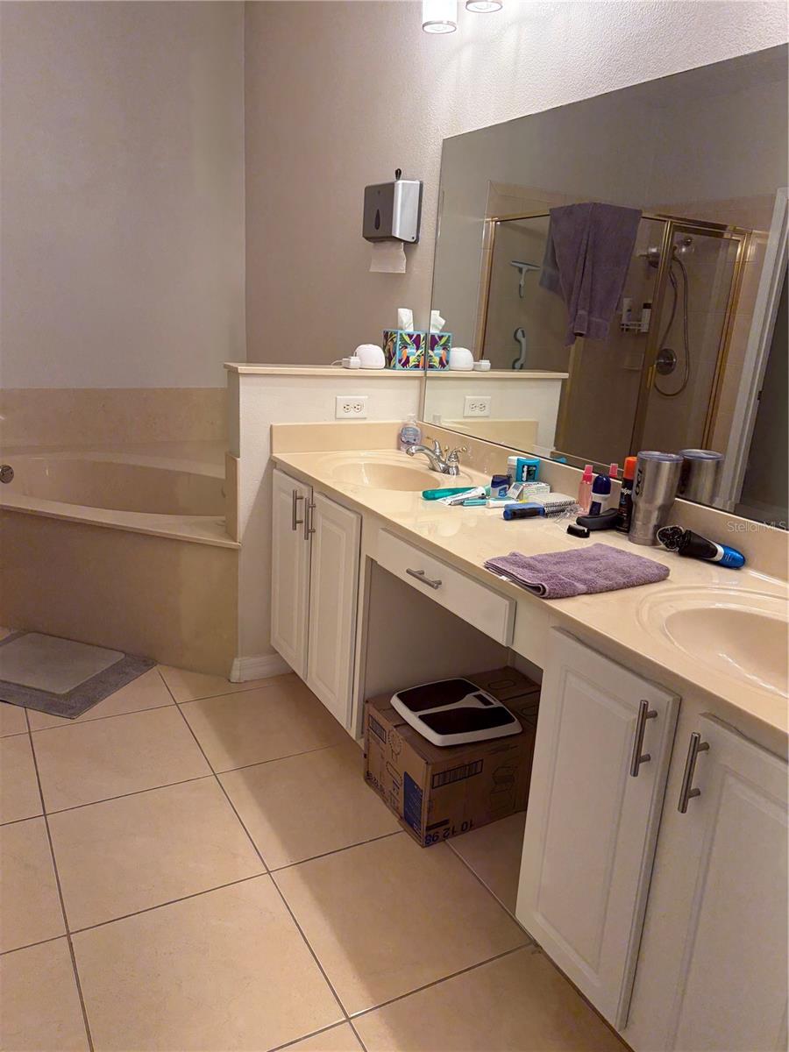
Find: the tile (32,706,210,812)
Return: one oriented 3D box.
[{"bbox_3d":[-0.793,0.658,2.279,0.430,0.010,0.430,-5,18,-28],"label":"tile"}]

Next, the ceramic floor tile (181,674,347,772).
[{"bbox_3d":[-0.412,0.622,2.485,0.430,0.010,0.430,-5,18,-28],"label":"ceramic floor tile"}]

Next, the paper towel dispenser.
[{"bbox_3d":[-0.009,-1.099,2.762,0.113,0.209,0.218,-5,18,-28],"label":"paper towel dispenser"}]

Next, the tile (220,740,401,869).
[{"bbox_3d":[-0.205,0.735,2.121,0.430,0.010,0.430,-5,18,-28],"label":"tile"}]

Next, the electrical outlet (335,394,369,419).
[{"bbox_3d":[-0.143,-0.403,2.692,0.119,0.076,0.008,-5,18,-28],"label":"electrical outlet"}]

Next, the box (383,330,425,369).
[{"bbox_3d":[0.030,-0.629,2.829,0.109,0.129,0.111,-5,18,-28],"label":"box"}]

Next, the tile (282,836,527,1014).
[{"bbox_3d":[0.003,0.848,1.757,0.430,0.010,0.430,-5,18,-28],"label":"tile"}]

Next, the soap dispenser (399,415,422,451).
[{"bbox_3d":[0.055,-0.325,2.749,0.077,0.127,0.048,0,16,-11],"label":"soap dispenser"}]

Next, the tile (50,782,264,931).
[{"bbox_3d":[-0.585,0.771,1.915,0.430,0.010,0.430,-5,18,-28],"label":"tile"}]

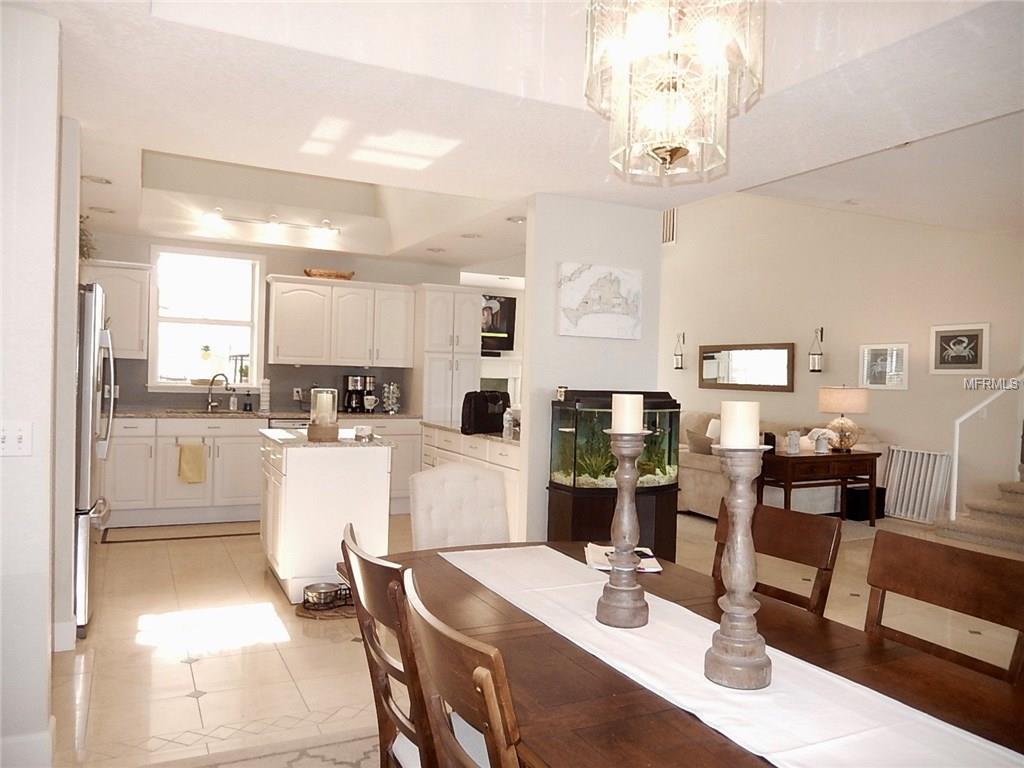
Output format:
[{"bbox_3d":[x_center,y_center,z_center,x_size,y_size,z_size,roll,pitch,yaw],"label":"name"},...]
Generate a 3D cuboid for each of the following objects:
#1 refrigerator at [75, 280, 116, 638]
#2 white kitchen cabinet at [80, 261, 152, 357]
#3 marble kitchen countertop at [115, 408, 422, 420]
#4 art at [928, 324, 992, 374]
[{"bbox_3d":[-2.561,0.358,3.910,0.785,1.760,0.910,1,1,-26],"label":"refrigerator"},{"bbox_3d":[-3.445,-0.625,6.406,0.570,0.810,0.340,1,1,-26],"label":"white kitchen cabinet"},{"bbox_3d":[-2.283,0.290,6.883,2.830,0.035,0.635,1,1,-26],"label":"marble kitchen countertop"},{"bbox_3d":[4.343,-0.336,7.215,0.030,0.478,0.582,1,1,-26],"label":"art"}]

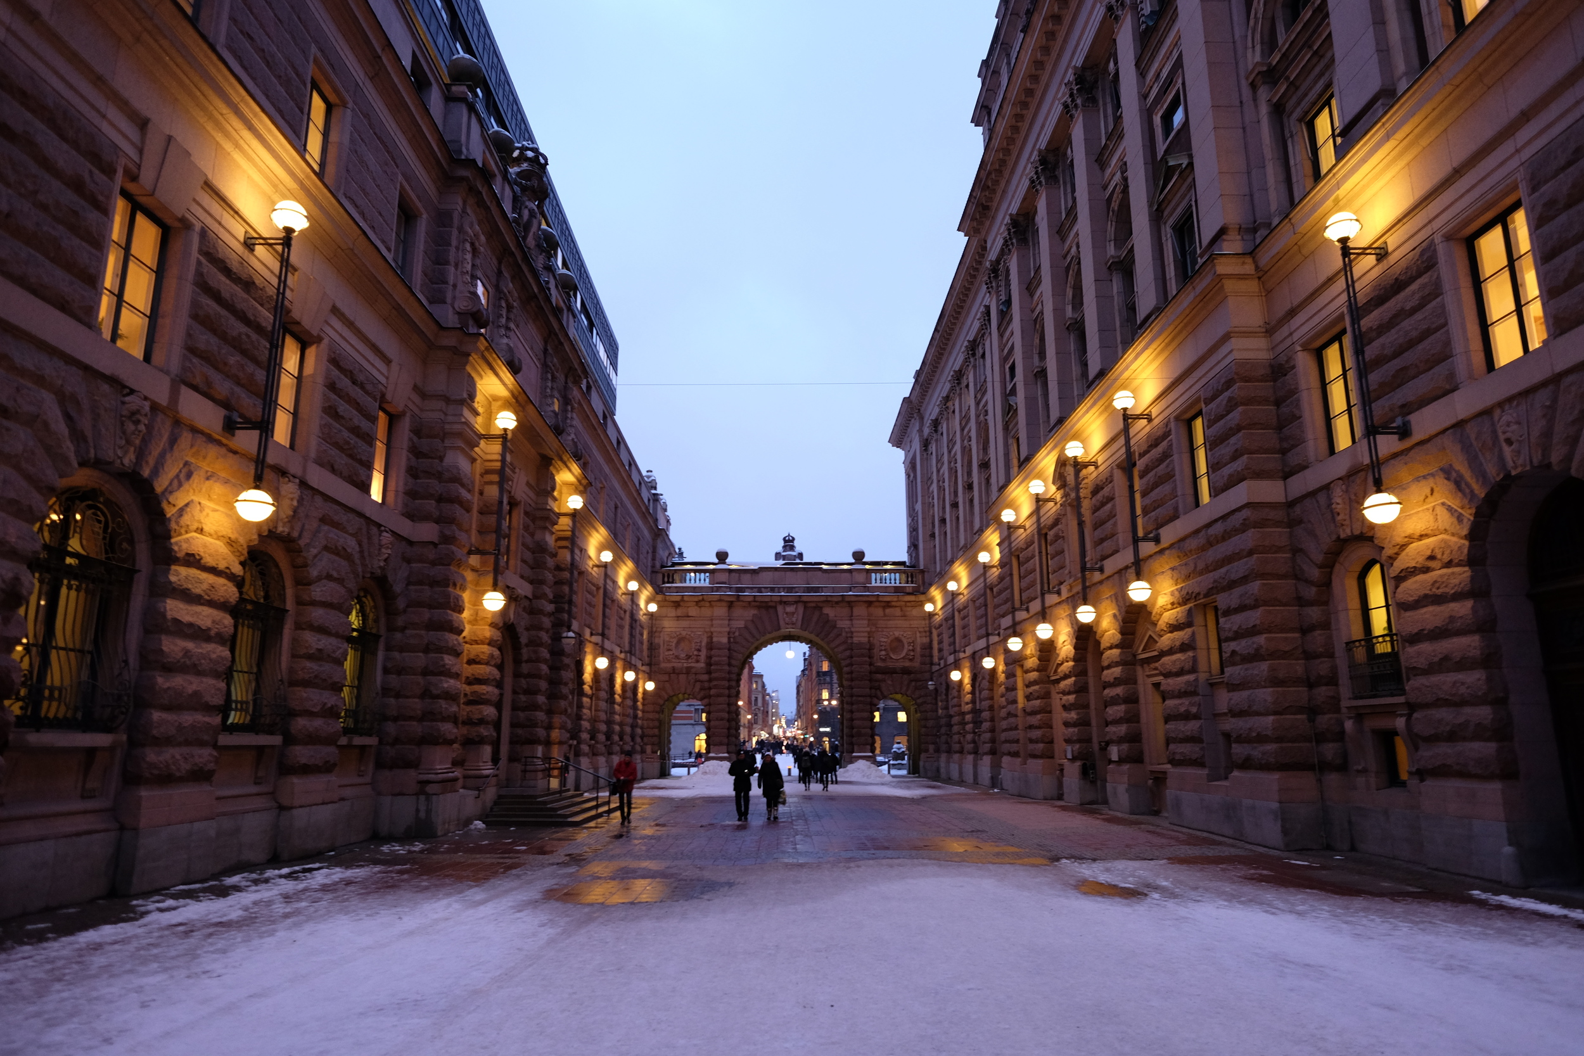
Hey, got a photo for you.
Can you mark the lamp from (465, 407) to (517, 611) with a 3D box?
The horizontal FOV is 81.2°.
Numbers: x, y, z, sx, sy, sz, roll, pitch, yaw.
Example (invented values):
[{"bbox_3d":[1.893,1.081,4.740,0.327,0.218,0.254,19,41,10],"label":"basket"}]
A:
[{"bbox_3d":[-7.511,-0.465,23.265,0.907,5.231,0.558,0,-13,-1],"label":"lamp"}]

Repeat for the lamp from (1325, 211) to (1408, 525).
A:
[{"bbox_3d":[8.967,-2.564,14.269,0.907,5.231,0.558,0,-13,-1],"label":"lamp"}]

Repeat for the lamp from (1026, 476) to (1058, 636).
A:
[{"bbox_3d":[8.621,1.052,31.485,0.860,5.520,0.570,0,-13,-1],"label":"lamp"}]

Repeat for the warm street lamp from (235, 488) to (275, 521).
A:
[{"bbox_3d":[-8.279,-0.353,14.258,0.560,0.540,0.560,0,-13,-1],"label":"warm street lamp"}]

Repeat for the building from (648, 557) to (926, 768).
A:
[{"bbox_3d":[-0.159,9.206,61.933,18.182,13.973,5.766,0,-13,-1],"label":"building"}]

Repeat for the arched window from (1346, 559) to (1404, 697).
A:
[{"bbox_3d":[10.204,1.738,16.156,0.380,2.350,1.400,0,-13,-1],"label":"arched window"}]

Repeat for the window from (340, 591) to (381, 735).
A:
[{"bbox_3d":[-9.140,2.860,19.504,0.400,3.050,1.750,0,-13,-1],"label":"window"}]

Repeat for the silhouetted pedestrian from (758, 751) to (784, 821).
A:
[{"bbox_3d":[-0.538,6.635,23.796,0.620,1.704,0.420,0,-13,-1],"label":"silhouetted pedestrian"}]

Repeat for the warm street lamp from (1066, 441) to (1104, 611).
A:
[{"bbox_3d":[8.147,0.064,25.533,0.907,5.231,0.558,0,-13,-1],"label":"warm street lamp"}]

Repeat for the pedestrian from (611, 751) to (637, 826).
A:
[{"bbox_3d":[-4.087,6.338,22.604,0.620,1.706,0.450,0,-13,-1],"label":"pedestrian"}]

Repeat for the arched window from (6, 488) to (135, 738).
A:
[{"bbox_3d":[-9.043,1.028,11.717,0.400,3.050,1.750,0,-13,-1],"label":"arched window"}]

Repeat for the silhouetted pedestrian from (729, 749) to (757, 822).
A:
[{"bbox_3d":[-1.255,6.519,23.418,0.660,1.750,0.450,1,-13,-3],"label":"silhouetted pedestrian"}]

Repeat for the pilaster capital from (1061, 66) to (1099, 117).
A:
[{"bbox_3d":[8.913,-13.126,28.574,0.814,1.395,1.325,0,-13,-1],"label":"pilaster capital"}]

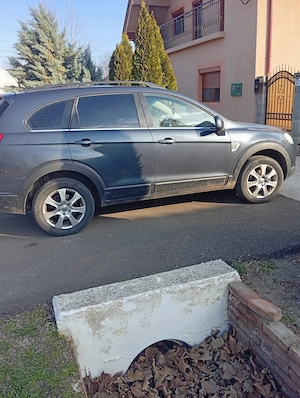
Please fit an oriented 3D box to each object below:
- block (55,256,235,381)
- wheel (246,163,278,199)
[{"bbox_3d":[0.010,1.030,2.691,1.530,0.660,0.260,-9,17,-16],"label":"block"},{"bbox_3d":[1.569,-0.269,4.434,0.480,0.480,0.180,-8,17,-14],"label":"wheel"}]

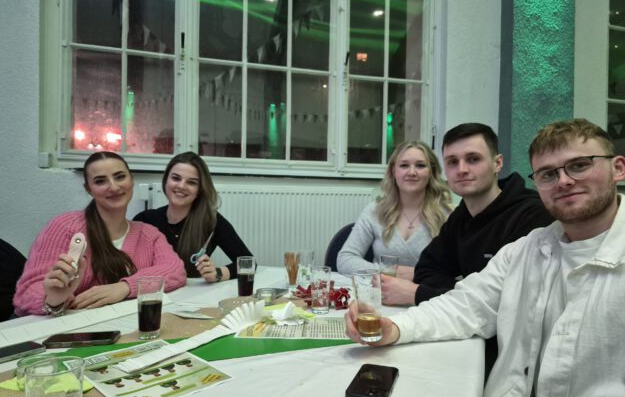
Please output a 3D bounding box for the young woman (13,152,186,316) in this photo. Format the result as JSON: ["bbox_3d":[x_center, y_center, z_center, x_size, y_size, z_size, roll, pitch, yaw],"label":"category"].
[{"bbox_3d":[-0.720,0.455,1.430,0.600,1.250,0.720,0,1,-32],"label":"young woman"}]

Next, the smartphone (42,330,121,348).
[{"bbox_3d":[-0.549,0.336,0.995,0.152,0.009,0.073,1,1,-12],"label":"smartphone"}]

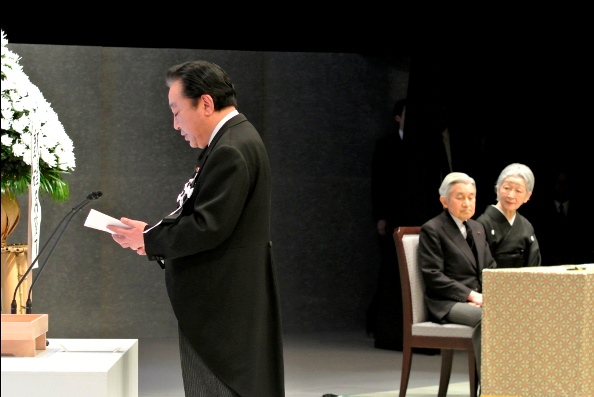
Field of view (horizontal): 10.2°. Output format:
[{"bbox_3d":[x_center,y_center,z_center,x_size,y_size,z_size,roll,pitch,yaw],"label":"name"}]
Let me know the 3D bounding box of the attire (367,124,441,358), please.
[{"bbox_3d":[0.735,0.285,22.600,0.340,1.500,0.520,1,1,45],"label":"attire"}]

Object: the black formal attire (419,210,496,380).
[{"bbox_3d":[0.978,0.548,17.400,0.660,1.000,0.520,1,1,39],"label":"black formal attire"}]

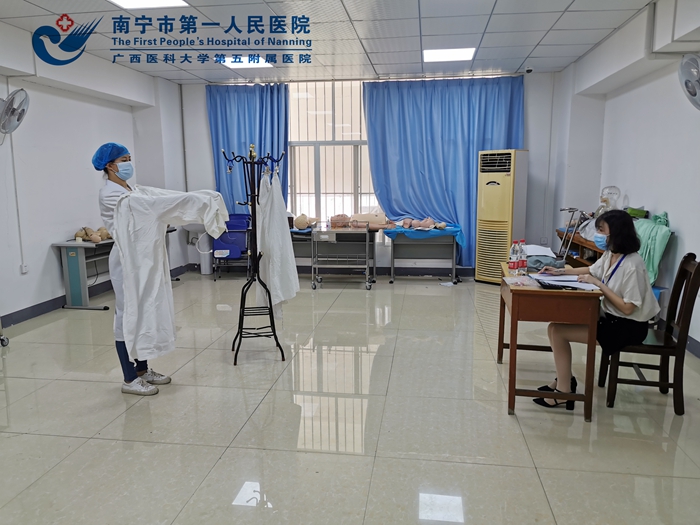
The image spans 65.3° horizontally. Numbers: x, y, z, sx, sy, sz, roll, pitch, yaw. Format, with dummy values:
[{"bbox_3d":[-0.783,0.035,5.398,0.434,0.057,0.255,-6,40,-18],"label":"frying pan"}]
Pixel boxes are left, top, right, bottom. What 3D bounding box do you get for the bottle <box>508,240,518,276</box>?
[{"bbox_3d":[1.115,-0.037,3.709,0.066,0.230,0.066,1,9,8],"label":"bottle"}]

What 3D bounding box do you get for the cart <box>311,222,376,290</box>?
[{"bbox_3d":[-0.082,-0.106,7.212,0.740,0.850,0.510,0,9,5],"label":"cart"}]

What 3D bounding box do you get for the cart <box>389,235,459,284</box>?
[{"bbox_3d":[1.003,-0.107,7.527,0.970,0.740,0.500,1,9,8],"label":"cart"}]

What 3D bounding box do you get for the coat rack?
[{"bbox_3d":[-0.762,-0.079,4.329,0.460,1.690,0.460,-2,9,-11],"label":"coat rack"}]

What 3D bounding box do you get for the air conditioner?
[{"bbox_3d":[2.030,-0.593,7.299,0.528,1.754,0.336,8,12,44],"label":"air conditioner"}]

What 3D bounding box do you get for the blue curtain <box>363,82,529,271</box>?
[{"bbox_3d":[1.272,-1.219,7.601,2.170,2.570,0.180,1,9,8],"label":"blue curtain"}]

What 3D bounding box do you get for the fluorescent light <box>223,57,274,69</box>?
[{"bbox_3d":[-1.246,-2.394,6.531,0.600,0.060,0.600,1,9,8],"label":"fluorescent light"}]

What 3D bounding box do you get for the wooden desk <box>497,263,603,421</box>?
[{"bbox_3d":[1.289,0.475,3.666,0.485,0.770,1.030,2,9,13],"label":"wooden desk"}]

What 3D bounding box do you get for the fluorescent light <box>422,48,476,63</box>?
[{"bbox_3d":[1.126,-2.363,6.216,0.600,0.060,0.600,1,9,8],"label":"fluorescent light"}]

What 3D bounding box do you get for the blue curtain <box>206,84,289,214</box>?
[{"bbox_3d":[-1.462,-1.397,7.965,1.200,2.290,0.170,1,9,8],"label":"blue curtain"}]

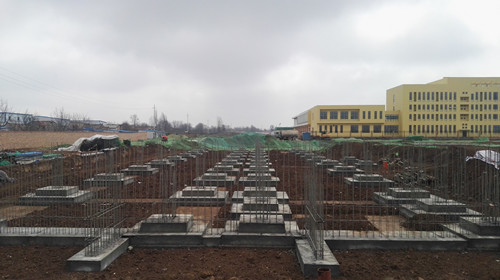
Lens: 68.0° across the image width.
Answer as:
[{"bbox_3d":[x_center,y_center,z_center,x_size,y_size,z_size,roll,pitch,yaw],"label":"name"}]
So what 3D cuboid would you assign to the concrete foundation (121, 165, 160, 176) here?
[{"bbox_3d":[-8.396,2.317,28.414,2.365,0.562,1.787,0,1,1],"label":"concrete foundation"}]

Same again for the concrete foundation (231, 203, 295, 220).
[{"bbox_3d":[0.410,2.794,14.504,2.255,0.281,1.872,0,1,1],"label":"concrete foundation"}]

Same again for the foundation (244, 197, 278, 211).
[{"bbox_3d":[0.410,2.518,14.501,1.328,0.298,1.342,0,1,1],"label":"foundation"}]

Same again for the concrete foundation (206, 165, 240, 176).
[{"bbox_3d":[-2.134,2.443,30.053,2.527,0.589,2.278,0,1,1],"label":"concrete foundation"}]

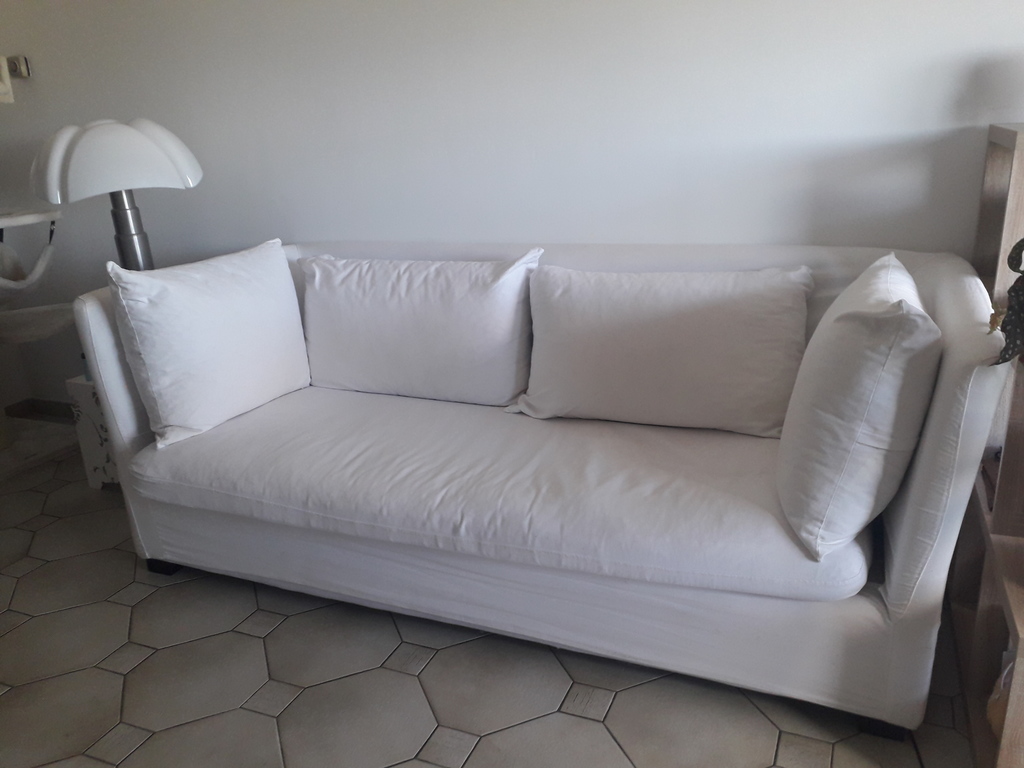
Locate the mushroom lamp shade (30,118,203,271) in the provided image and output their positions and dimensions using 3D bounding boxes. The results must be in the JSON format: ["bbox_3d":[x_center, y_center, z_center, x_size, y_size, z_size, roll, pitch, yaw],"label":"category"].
[{"bbox_3d":[-1.205,-0.681,2.405,0.530,0.200,0.530,-16,22,-34],"label":"mushroom lamp shade"}]

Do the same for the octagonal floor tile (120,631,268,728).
[{"bbox_3d":[-0.759,0.711,1.925,0.317,0.010,0.317,-10,19,-20],"label":"octagonal floor tile"}]

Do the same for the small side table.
[{"bbox_3d":[-1.315,0.141,3.054,0.438,0.425,0.438,5,20,23],"label":"small side table"}]

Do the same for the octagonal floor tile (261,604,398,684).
[{"bbox_3d":[-0.461,0.658,2.036,0.317,0.010,0.317,-10,19,-20],"label":"octagonal floor tile"}]

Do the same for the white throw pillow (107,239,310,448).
[{"bbox_3d":[-0.899,-0.150,2.488,0.161,0.515,0.644,-6,10,34],"label":"white throw pillow"}]

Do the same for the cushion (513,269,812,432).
[{"bbox_3d":[0.400,-0.106,2.240,0.760,0.444,0.161,5,2,23],"label":"cushion"}]

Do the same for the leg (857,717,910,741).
[{"bbox_3d":[0.769,0.682,1.659,0.085,0.051,0.085,5,20,23],"label":"leg"}]

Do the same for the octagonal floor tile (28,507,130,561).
[{"bbox_3d":[-1.421,0.503,2.670,0.317,0.010,0.317,-10,19,-20],"label":"octagonal floor tile"}]

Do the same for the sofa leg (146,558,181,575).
[{"bbox_3d":[-1.036,0.530,2.424,0.085,0.051,0.085,5,20,23],"label":"sofa leg"}]

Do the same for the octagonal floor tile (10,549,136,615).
[{"bbox_3d":[-1.299,0.590,2.385,0.317,0.010,0.317,-10,19,-20],"label":"octagonal floor tile"}]

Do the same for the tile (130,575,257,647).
[{"bbox_3d":[-0.880,0.624,2.210,0.317,0.010,0.317,-10,19,-20],"label":"tile"}]

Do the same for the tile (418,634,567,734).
[{"bbox_3d":[-0.042,0.693,1.861,0.317,0.010,0.317,-10,19,-20],"label":"tile"}]

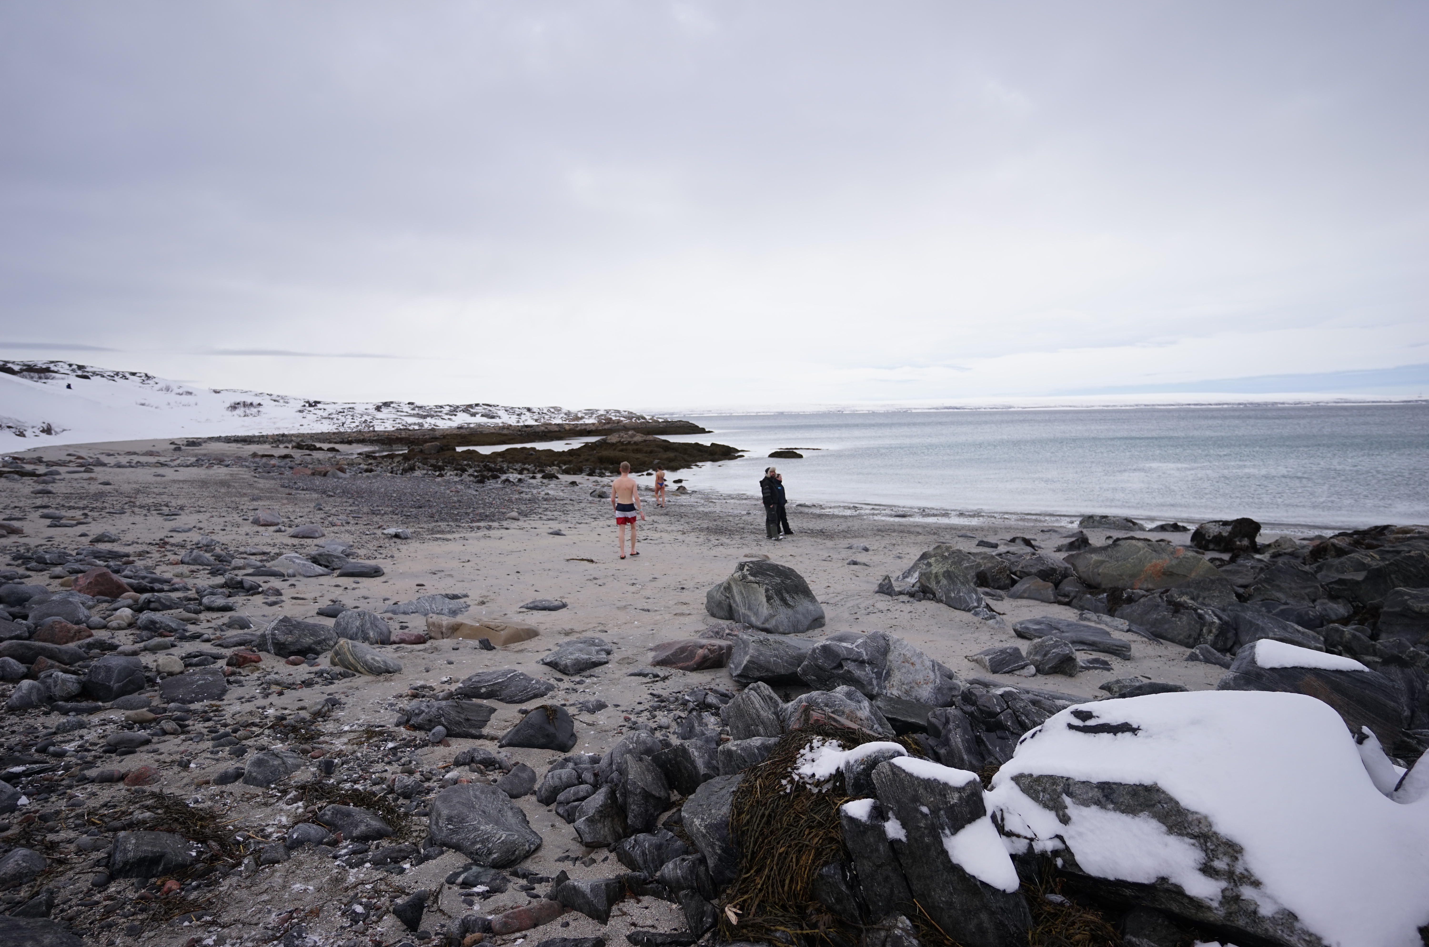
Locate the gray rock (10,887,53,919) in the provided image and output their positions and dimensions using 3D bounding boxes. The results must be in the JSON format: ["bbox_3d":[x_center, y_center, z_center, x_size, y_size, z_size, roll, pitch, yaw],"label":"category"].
[{"bbox_3d":[-2.664,1.678,2.632,0.118,0.085,0.082,-5,6,-38],"label":"gray rock"}]

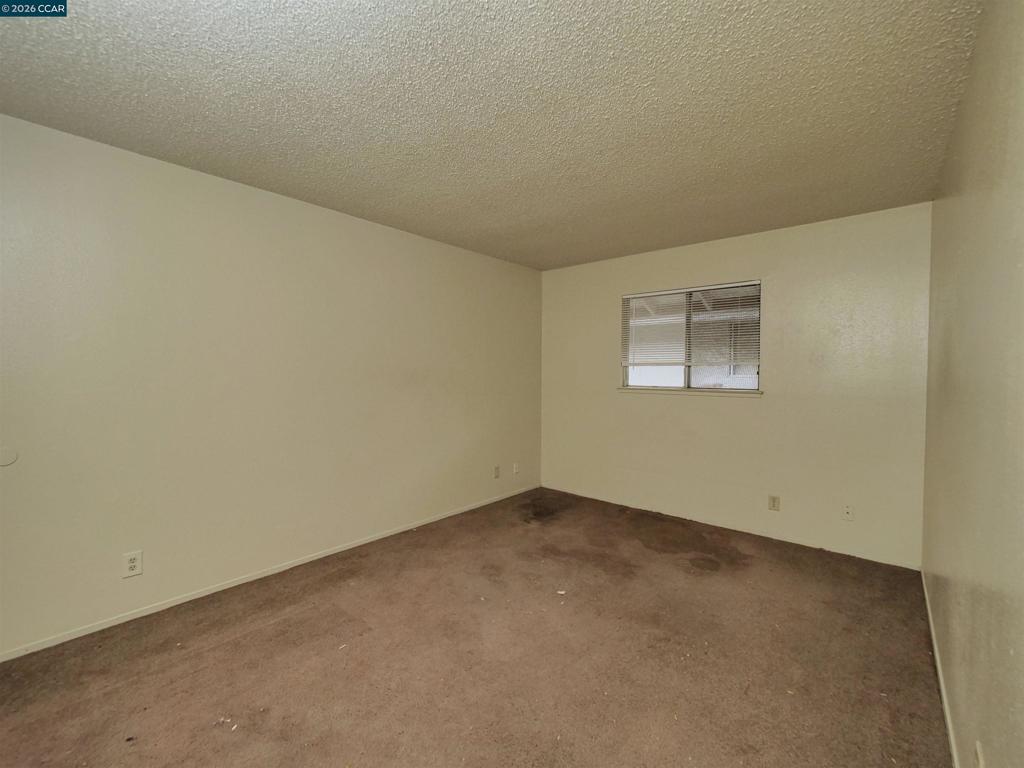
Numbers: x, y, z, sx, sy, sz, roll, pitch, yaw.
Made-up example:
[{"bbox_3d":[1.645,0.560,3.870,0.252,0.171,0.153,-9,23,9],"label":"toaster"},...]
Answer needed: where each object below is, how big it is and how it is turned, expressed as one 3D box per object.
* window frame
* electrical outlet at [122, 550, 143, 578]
[{"bbox_3d":[1.552,-0.383,3.725,1.235,0.950,0.080,2,2,40],"label":"window frame"},{"bbox_3d":[-1.988,0.948,2.172,0.010,0.123,0.076,2,2,42],"label":"electrical outlet"}]

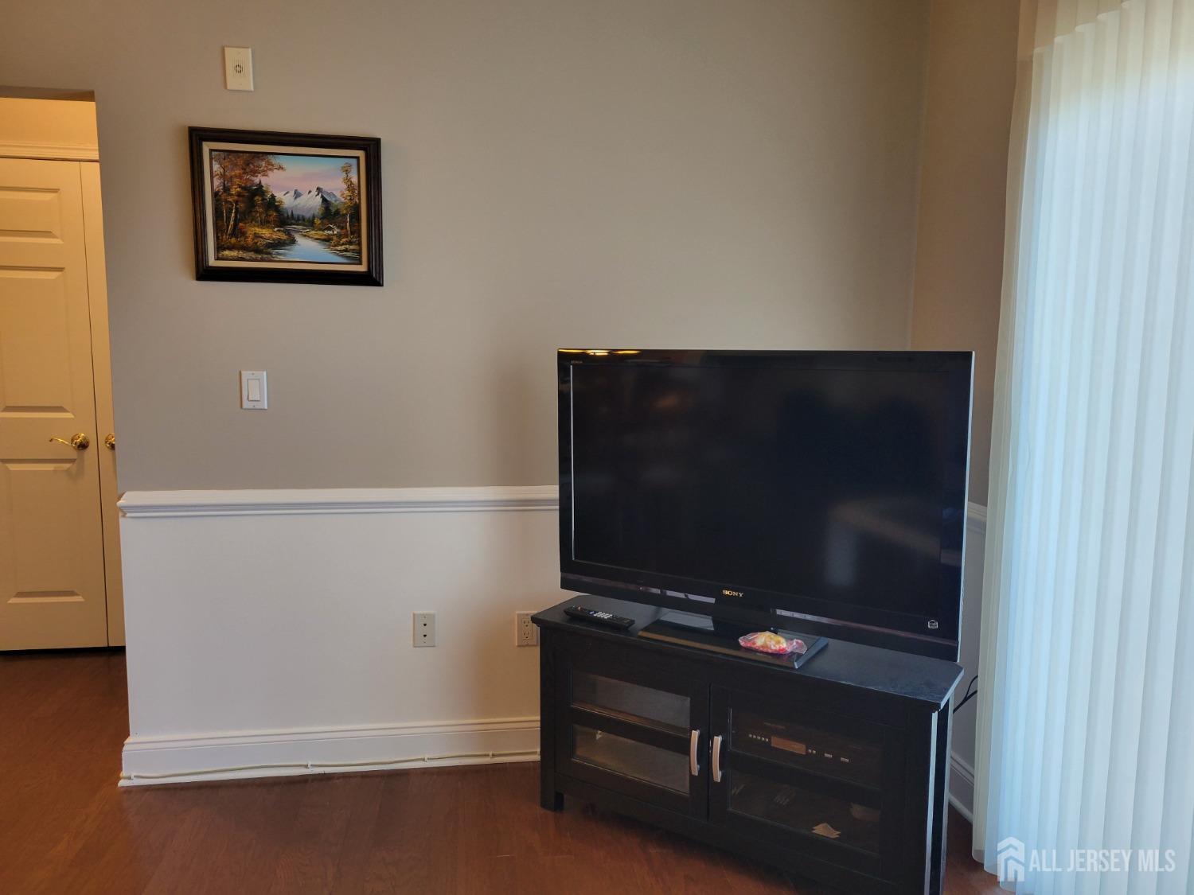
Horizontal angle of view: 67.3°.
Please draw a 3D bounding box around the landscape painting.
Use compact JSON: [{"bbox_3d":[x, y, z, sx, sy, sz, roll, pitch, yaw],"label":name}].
[{"bbox_3d":[-0.887,-0.686,2.592,0.527,0.424,0.040,0,8,-9],"label":"landscape painting"}]

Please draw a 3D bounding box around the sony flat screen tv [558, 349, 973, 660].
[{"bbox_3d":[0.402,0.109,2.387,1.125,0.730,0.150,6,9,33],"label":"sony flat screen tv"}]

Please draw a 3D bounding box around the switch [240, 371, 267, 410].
[{"bbox_3d":[-1.016,-0.169,2.659,0.071,0.115,0.011,0,8,-9],"label":"switch"}]

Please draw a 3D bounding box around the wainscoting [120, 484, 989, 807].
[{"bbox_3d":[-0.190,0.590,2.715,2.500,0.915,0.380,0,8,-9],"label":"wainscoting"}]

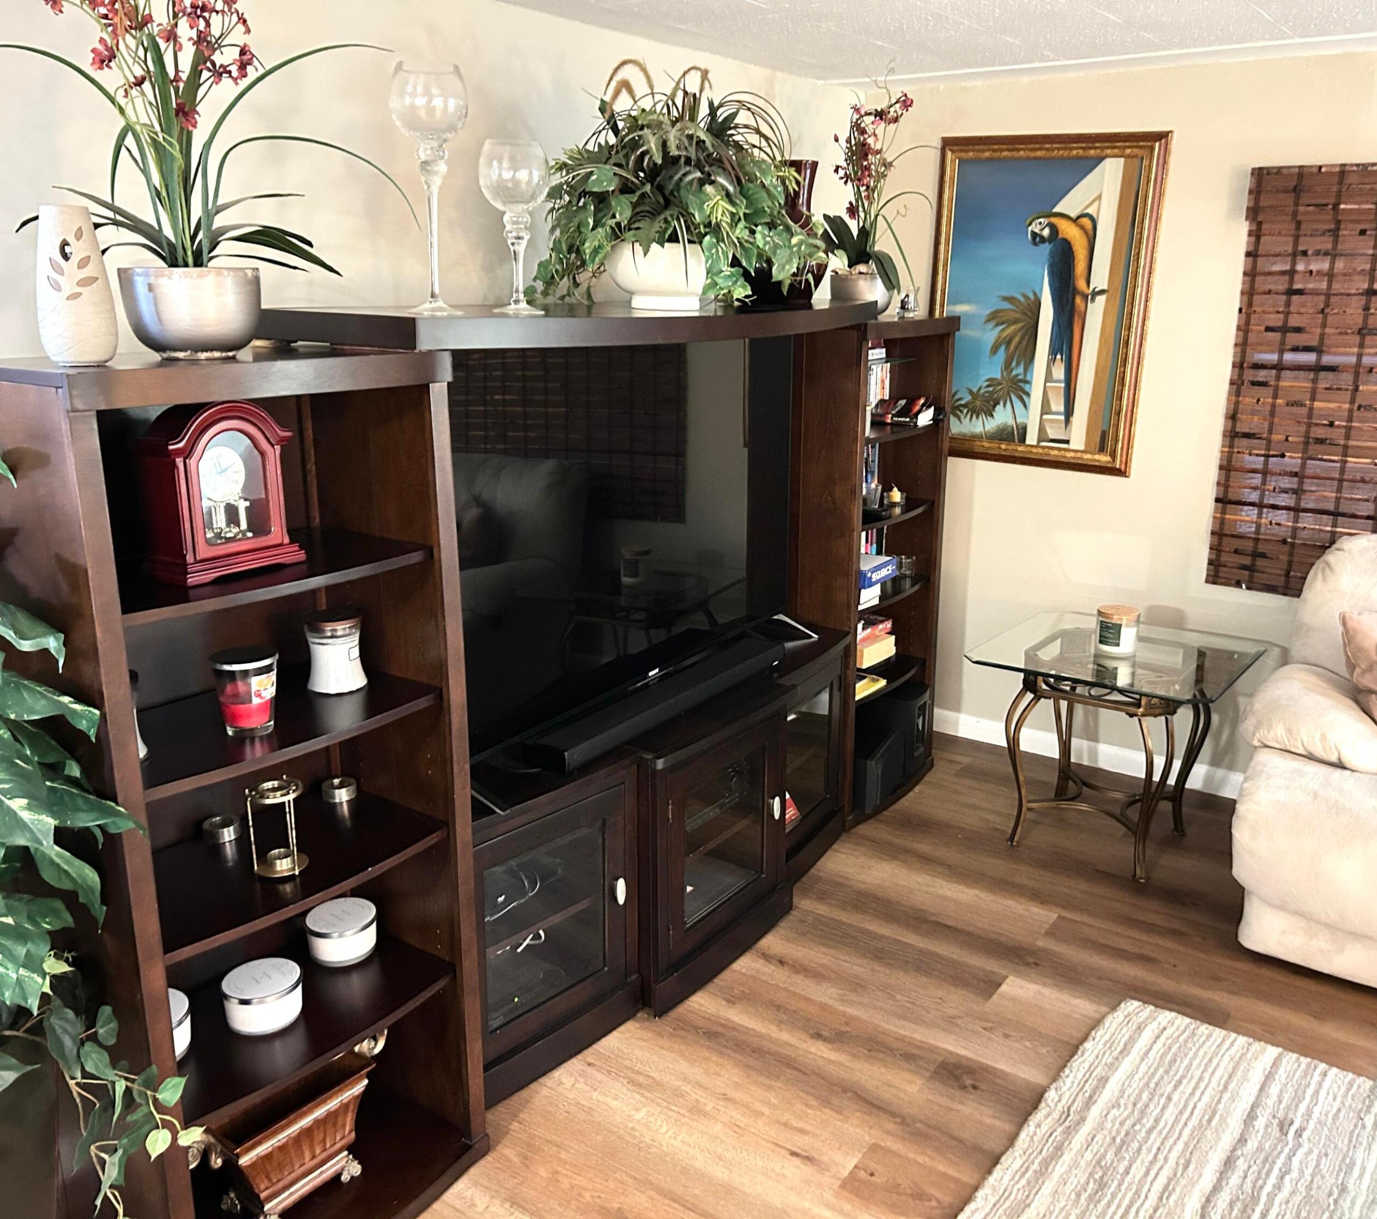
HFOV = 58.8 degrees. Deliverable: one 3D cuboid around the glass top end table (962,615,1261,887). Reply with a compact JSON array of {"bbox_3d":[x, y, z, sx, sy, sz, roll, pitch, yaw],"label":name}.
[{"bbox_3d":[1.225,0.401,3.565,0.665,0.586,0.660,10,19,32],"label":"glass top end table"}]

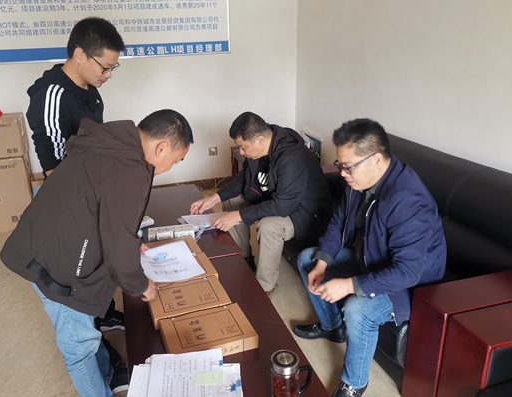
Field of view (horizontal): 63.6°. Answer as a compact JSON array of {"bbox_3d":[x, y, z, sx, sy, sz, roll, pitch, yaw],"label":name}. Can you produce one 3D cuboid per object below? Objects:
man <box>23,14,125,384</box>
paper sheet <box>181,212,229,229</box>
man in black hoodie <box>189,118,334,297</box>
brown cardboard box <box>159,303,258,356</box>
[{"bbox_3d":[-0.689,0.042,1.837,0.450,1.590,0.510,-4,21,-7],"label":"man"},{"bbox_3d":[-0.298,0.133,2.530,0.297,0.010,0.210,-6,21,-13],"label":"paper sheet"},{"bbox_3d":[0.040,0.023,2.539,0.840,1.110,0.580,-7,21,-17],"label":"man in black hoodie"},{"bbox_3d":[-0.176,0.497,1.512,0.310,0.049,0.220,-9,22,-20],"label":"brown cardboard box"}]

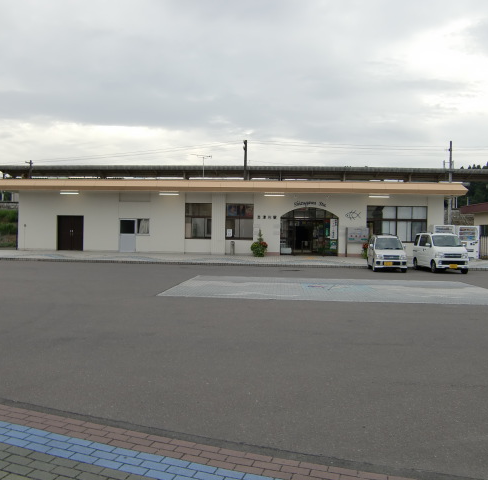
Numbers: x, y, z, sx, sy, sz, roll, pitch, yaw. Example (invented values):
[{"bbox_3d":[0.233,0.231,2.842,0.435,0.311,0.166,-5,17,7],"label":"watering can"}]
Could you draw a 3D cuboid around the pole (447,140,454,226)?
[{"bbox_3d":[15.950,-3.400,40.000,0.320,8.500,0.320,1,1,4],"label":"pole"}]

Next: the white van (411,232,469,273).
[{"bbox_3d":[9.140,0.550,24.200,1.475,1.840,3.395,1,1,2],"label":"white van"}]

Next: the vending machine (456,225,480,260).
[{"bbox_3d":[12.750,0.160,29.600,1.130,1.860,0.750,1,1,4],"label":"vending machine"}]

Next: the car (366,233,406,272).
[{"bbox_3d":[6.690,0.580,24.350,1.450,1.660,3.360,1,1,8],"label":"car"}]

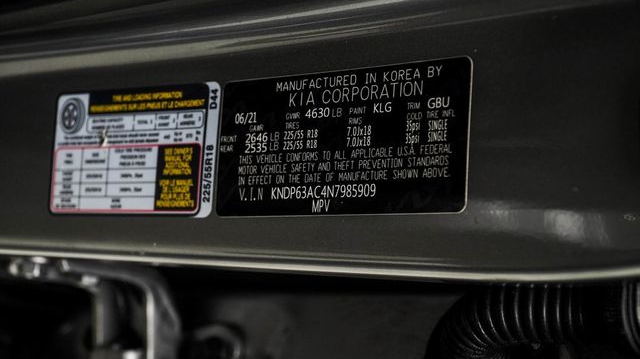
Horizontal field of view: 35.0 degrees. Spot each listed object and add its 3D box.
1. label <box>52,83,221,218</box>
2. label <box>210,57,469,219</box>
[{"bbox_3d":[-0.080,-0.012,0.427,0.001,0.096,0.055,11,81,-54],"label":"label"},{"bbox_3d":[0.005,-0.013,0.367,0.001,0.109,0.053,11,79,-54],"label":"label"}]

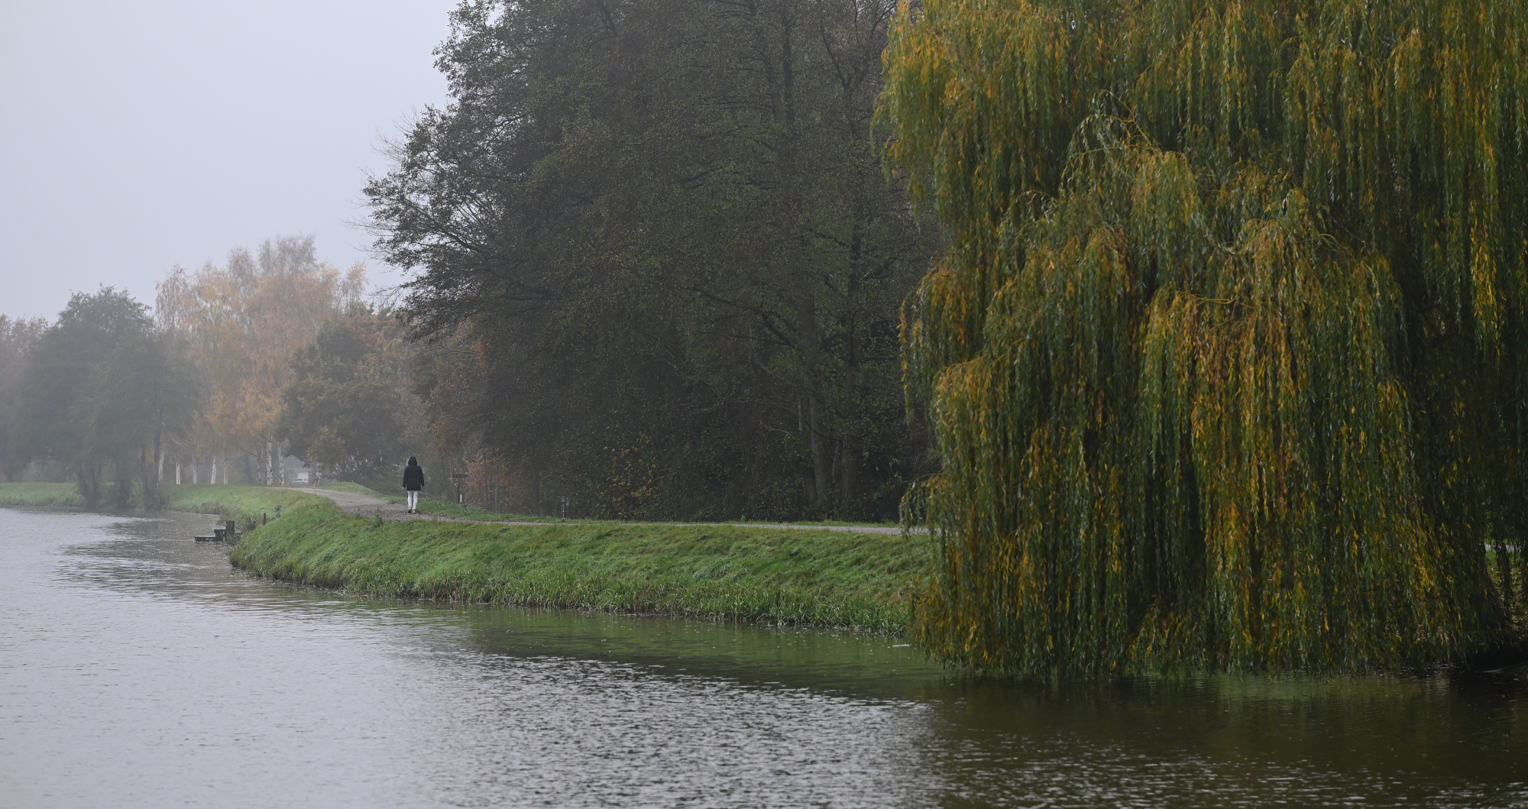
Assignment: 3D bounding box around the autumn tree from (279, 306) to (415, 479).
[{"bbox_3d":[-25.000,-0.500,285.000,8.400,10.900,8.200,0,-1,0],"label":"autumn tree"}]

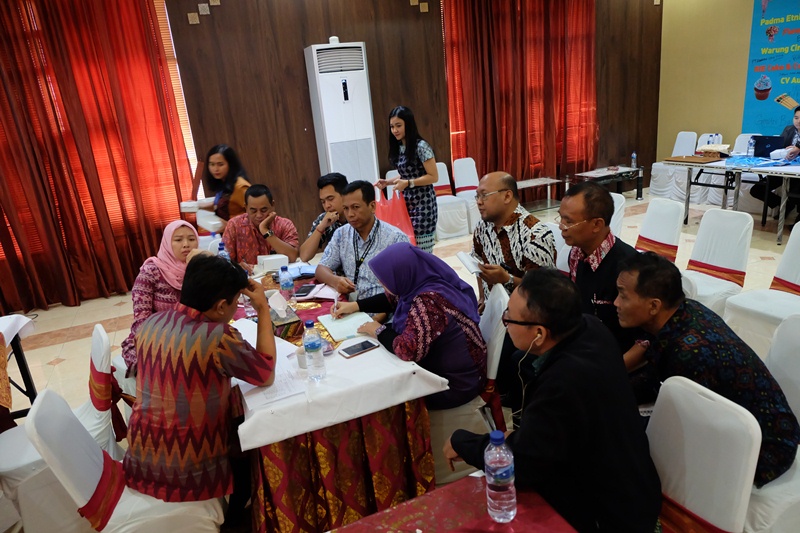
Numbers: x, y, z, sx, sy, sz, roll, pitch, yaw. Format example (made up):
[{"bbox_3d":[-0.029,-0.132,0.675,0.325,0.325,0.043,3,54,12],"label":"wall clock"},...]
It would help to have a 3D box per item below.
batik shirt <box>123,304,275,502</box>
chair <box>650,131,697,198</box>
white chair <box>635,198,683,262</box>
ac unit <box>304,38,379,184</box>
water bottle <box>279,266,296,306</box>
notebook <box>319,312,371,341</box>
[{"bbox_3d":[-0.699,0.432,1.847,0.470,0.630,0.380,-4,17,7],"label":"batik shirt"},{"bbox_3d":[4.023,-1.504,7.781,0.540,0.890,0.450,-13,19,-20],"label":"chair"},{"bbox_3d":[1.711,-0.008,3.812,0.540,0.890,0.450,-11,18,-16],"label":"white chair"},{"bbox_3d":[-0.624,-1.434,6.182,0.600,2.100,0.370,-13,18,-21],"label":"ac unit"},{"bbox_3d":[-0.572,0.112,2.740,0.067,0.228,0.067,-13,19,-20],"label":"water bottle"},{"bbox_3d":[-0.213,0.266,2.367,0.215,0.015,0.285,-13,18,-23],"label":"notebook"}]

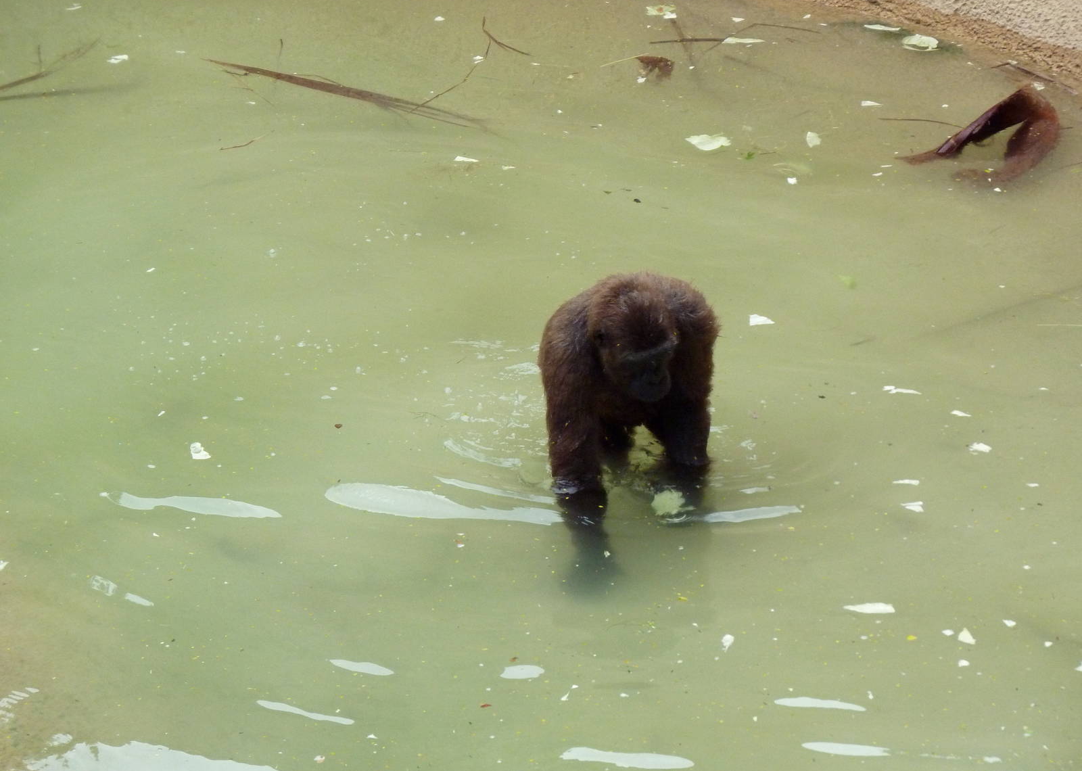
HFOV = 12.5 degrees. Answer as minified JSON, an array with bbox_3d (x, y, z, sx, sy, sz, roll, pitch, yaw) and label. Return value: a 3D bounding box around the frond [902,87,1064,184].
[{"bbox_3d":[1.220,-0.696,13.721,0.450,0.220,0.240,0,24,0],"label":"frond"}]

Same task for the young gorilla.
[{"bbox_3d":[0.217,0.036,12.000,0.430,0.630,0.680,-4,24,-9],"label":"young gorilla"}]

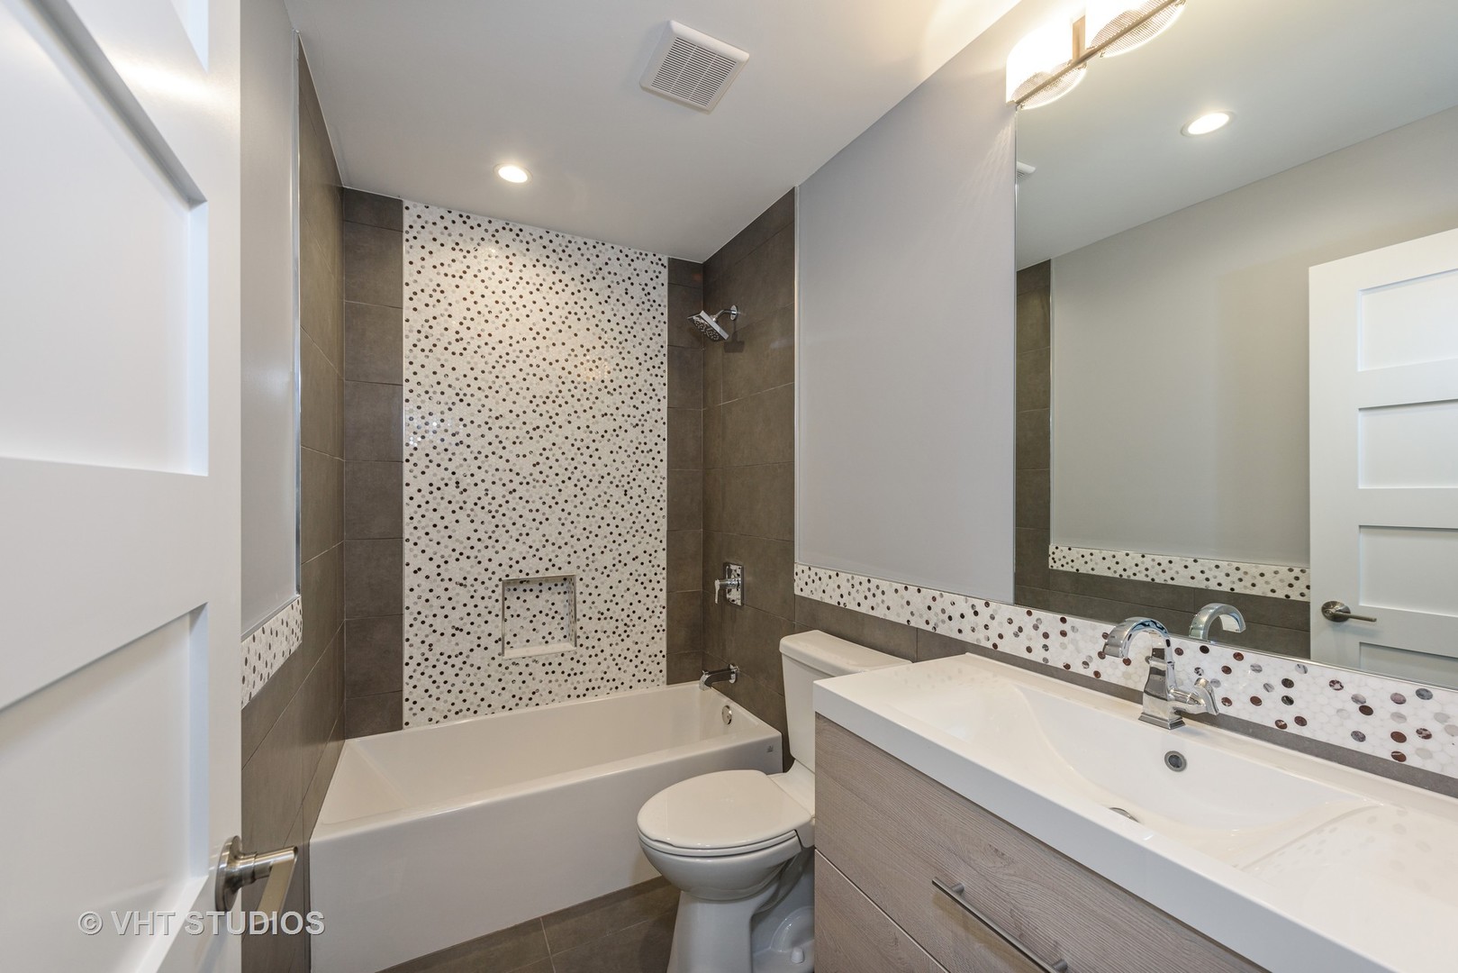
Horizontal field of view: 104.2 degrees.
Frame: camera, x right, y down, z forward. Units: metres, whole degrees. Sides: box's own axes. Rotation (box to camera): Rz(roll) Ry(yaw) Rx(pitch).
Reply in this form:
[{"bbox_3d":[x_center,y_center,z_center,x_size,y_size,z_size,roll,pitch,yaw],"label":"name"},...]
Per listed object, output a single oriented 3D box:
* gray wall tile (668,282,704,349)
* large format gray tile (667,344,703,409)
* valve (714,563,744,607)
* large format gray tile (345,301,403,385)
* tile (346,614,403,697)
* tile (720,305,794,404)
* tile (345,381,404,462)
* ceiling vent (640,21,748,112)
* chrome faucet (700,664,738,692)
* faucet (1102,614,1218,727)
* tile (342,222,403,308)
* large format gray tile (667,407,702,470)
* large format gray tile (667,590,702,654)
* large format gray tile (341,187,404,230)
[{"bbox_3d":[-0.216,-0.853,2.844,0.191,0.305,0.012,0,0,-28],"label":"gray wall tile"},{"bbox_3d":[-0.218,-0.552,2.863,0.193,0.307,0.010,0,0,-28],"label":"large format gray tile"},{"bbox_3d":[-0.020,0.446,2.571,0.095,0.179,0.173,0,0,-28],"label":"valve"},{"bbox_3d":[-1.387,-0.554,2.224,0.196,0.305,0.010,0,0,-28],"label":"large format gray tile"},{"bbox_3d":[-1.396,0.668,2.227,0.197,0.306,0.010,0,0,-28],"label":"tile"},{"bbox_3d":[0.114,-0.553,2.455,0.010,0.307,0.612,0,0,-28],"label":"tile"},{"bbox_3d":[-1.388,-0.249,2.222,0.196,0.305,0.010,0,0,-28],"label":"tile"},{"bbox_3d":[-0.097,-1.135,1.563,0.231,0.025,0.242,0,0,-28],"label":"ceiling vent"},{"bbox_3d":[-0.048,0.865,2.564,0.160,0.093,0.074,0,0,-28],"label":"chrome faucet"},{"bbox_3d":[0.739,0.330,0.978,0.202,0.200,0.113,0,0,-28],"label":"faucet"},{"bbox_3d":[-1.392,-0.862,2.235,0.197,0.306,0.010,0,0,-28],"label":"tile"},{"bbox_3d":[-0.219,-0.245,2.862,0.193,0.307,0.010,0,0,-28],"label":"large format gray tile"},{"bbox_3d":[-0.222,0.672,2.835,0.191,0.305,0.010,0,0,-28],"label":"large format gray tile"},{"bbox_3d":[-1.386,-1.077,2.227,0.196,0.133,0.010,0,0,-28],"label":"large format gray tile"}]

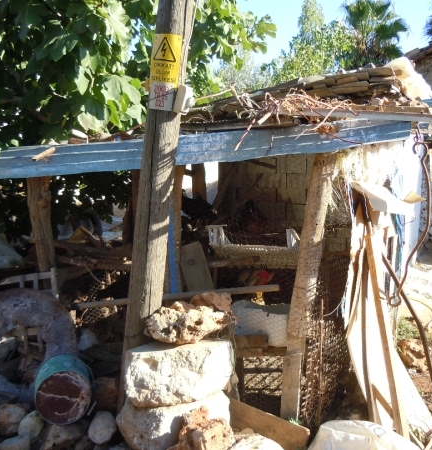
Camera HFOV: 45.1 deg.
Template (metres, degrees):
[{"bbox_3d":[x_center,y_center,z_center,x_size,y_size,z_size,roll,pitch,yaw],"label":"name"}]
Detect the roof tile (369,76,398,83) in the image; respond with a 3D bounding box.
[{"bbox_3d":[1.305,-1.133,4.050,0.220,0.040,0.250,-5,10,0],"label":"roof tile"}]

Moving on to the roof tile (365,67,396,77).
[{"bbox_3d":[1.285,-1.196,4.050,0.230,0.060,0.250,-5,10,0],"label":"roof tile"}]

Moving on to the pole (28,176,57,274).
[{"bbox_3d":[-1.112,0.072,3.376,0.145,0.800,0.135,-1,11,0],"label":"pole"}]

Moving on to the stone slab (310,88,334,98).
[{"bbox_3d":[0.799,-0.986,3.900,0.170,0.050,0.200,-5,10,0],"label":"stone slab"}]

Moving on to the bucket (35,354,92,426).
[{"bbox_3d":[-0.816,0.878,2.785,0.300,0.300,0.285,-3,3,-17],"label":"bucket"}]

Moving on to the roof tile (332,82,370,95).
[{"bbox_3d":[1.276,-1.294,4.950,0.350,0.072,0.170,-8,7,6],"label":"roof tile"}]

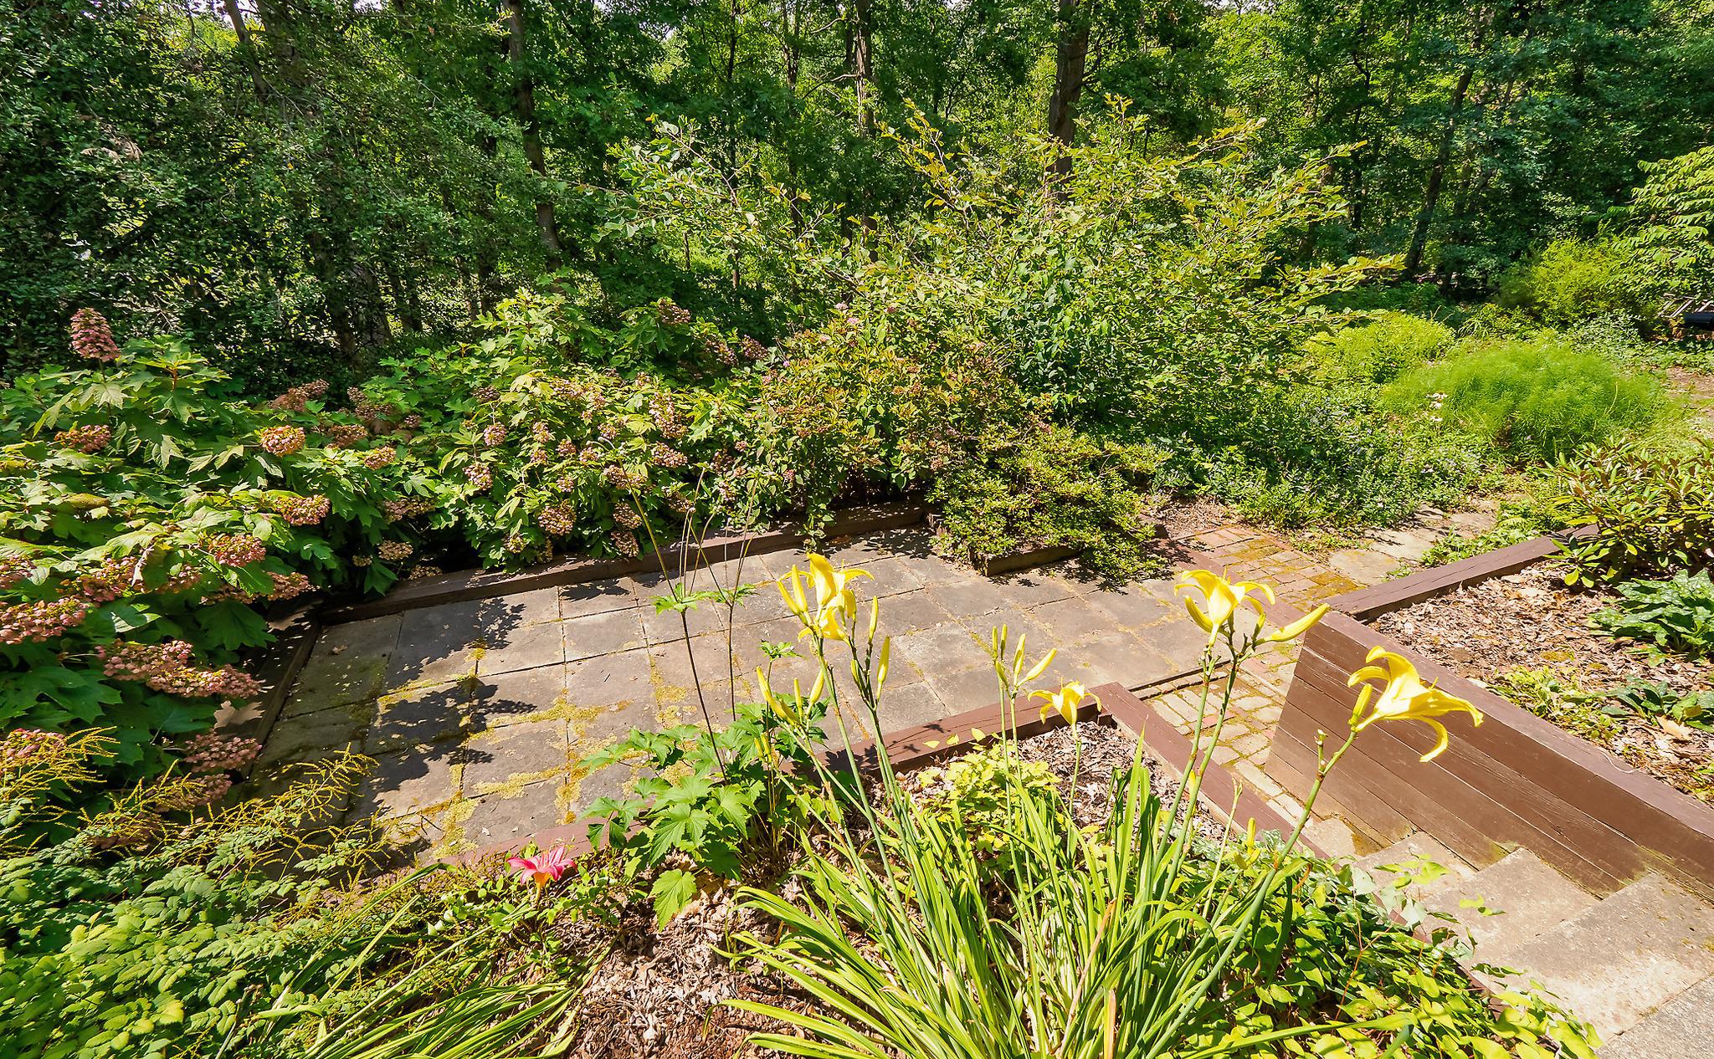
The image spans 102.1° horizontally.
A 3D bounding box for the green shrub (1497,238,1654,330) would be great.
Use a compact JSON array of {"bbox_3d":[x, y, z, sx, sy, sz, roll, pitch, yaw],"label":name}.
[{"bbox_3d":[10.674,-3.621,10.300,1.600,1.220,1.450,23,33,39],"label":"green shrub"}]

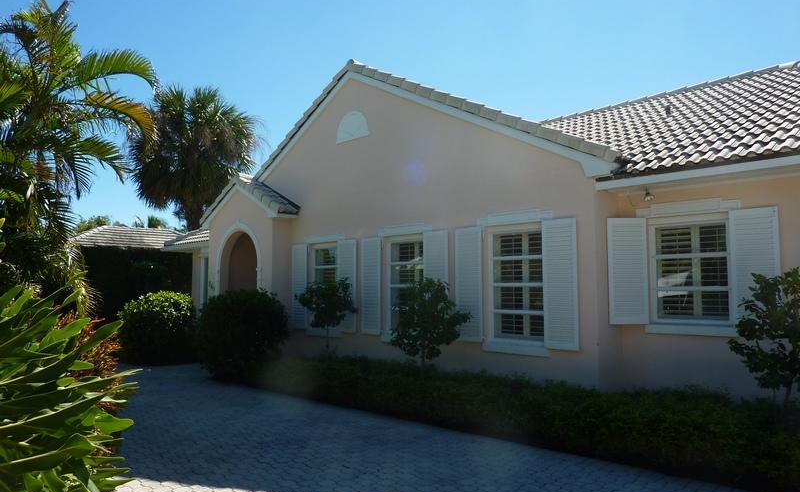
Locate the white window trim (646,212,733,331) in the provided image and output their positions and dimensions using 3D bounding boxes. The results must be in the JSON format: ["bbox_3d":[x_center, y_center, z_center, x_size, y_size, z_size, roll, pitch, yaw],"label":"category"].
[{"bbox_3d":[3.419,0.336,6.882,1.000,1.420,0.140,-4,-6,44],"label":"white window trim"}]

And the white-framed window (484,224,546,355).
[{"bbox_3d":[1.552,0.567,7.792,1.030,1.740,0.140,-4,-6,44],"label":"white-framed window"}]

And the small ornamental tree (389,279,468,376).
[{"bbox_3d":[0.404,1.283,7.650,1.050,1.700,1.000,0,-4,0],"label":"small ornamental tree"}]

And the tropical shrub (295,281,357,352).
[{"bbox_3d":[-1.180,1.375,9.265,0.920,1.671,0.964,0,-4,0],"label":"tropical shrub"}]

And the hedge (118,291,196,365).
[{"bbox_3d":[-5.267,1.738,12.550,1.680,1.530,1.650,-4,-6,44],"label":"hedge"}]

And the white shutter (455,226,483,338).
[{"bbox_3d":[0.984,0.541,8.256,0.465,1.620,0.050,-4,-6,44],"label":"white shutter"}]

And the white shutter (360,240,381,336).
[{"bbox_3d":[-0.500,0.670,9.709,0.475,1.620,0.050,-4,-6,44],"label":"white shutter"}]

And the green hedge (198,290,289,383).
[{"bbox_3d":[-2.831,1.590,10.453,1.550,1.530,1.620,4,-6,-45],"label":"green hedge"}]

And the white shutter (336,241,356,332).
[{"bbox_3d":[-0.908,0.696,10.021,0.448,1.586,0.050,-4,-5,38],"label":"white shutter"}]

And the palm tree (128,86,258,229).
[{"bbox_3d":[-7.863,-1.431,22.000,5.000,9.200,5.000,-4,-6,44],"label":"palm tree"}]

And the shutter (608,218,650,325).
[{"bbox_3d":[2.775,0.308,7.035,0.466,1.286,0.050,-1,-4,3],"label":"shutter"}]

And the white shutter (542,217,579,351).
[{"bbox_3d":[1.987,0.464,7.131,0.442,1.607,0.050,-4,-5,39],"label":"white shutter"}]

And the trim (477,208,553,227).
[{"bbox_3d":[1.527,-0.391,7.828,1.200,0.155,0.070,-4,-6,44],"label":"trim"}]

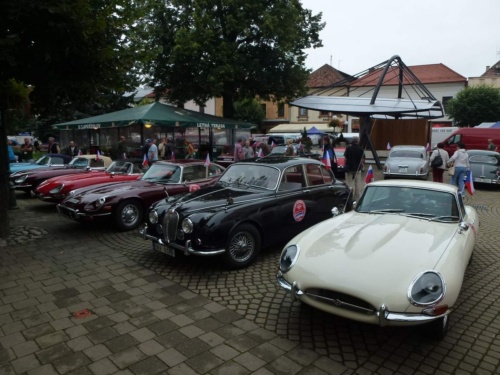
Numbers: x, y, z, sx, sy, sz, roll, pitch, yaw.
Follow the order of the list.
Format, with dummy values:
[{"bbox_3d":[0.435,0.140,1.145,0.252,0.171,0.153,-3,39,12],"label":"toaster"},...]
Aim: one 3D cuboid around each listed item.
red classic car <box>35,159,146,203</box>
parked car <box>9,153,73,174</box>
[{"bbox_3d":[-4.044,-0.235,10.495,1.660,1.210,4.450,6,10,37],"label":"red classic car"},{"bbox_3d":[-7.477,-0.626,12.749,1.660,1.220,4.450,7,11,42],"label":"parked car"}]

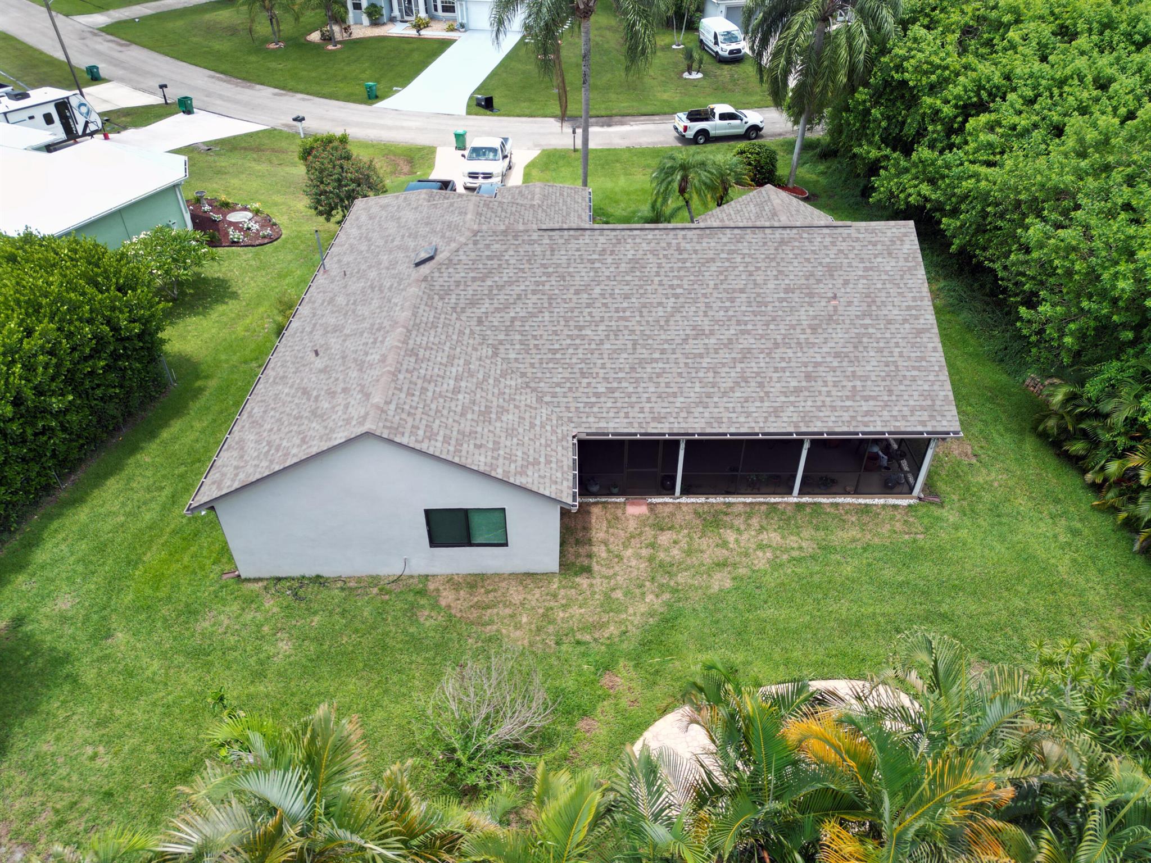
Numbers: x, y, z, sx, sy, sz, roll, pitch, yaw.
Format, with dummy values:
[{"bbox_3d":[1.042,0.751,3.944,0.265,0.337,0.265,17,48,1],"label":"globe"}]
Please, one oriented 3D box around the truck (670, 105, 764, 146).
[{"bbox_3d":[8.614,-18.411,47.612,5.350,1.810,1.870,-9,39,-11],"label":"truck"}]

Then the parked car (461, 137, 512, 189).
[{"bbox_3d":[-4.641,-14.606,42.959,2.020,1.880,5.350,2,38,4],"label":"parked car"}]

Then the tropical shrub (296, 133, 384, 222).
[{"bbox_3d":[-11.116,-12.057,38.125,3.900,4.000,3.800,0,38,0],"label":"tropical shrub"}]

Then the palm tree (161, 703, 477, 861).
[{"bbox_3d":[-3.891,6.618,12.864,4.400,4.000,4.000,-1,38,0],"label":"palm tree"}]

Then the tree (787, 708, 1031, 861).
[{"bbox_3d":[4.871,6.620,12.457,3.434,4.242,3.232,0,38,0],"label":"tree"}]

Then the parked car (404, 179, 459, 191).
[{"bbox_3d":[-7.186,-10.583,37.882,1.980,1.900,5.700,3,38,4],"label":"parked car"}]

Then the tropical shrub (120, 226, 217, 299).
[{"bbox_3d":[-15.073,-6.293,30.078,3.434,2.727,3.232,0,38,0],"label":"tropical shrub"}]

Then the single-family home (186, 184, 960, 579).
[{"bbox_3d":[0.565,-4.372,25.233,18.685,5.707,19.089,0,38,0],"label":"single-family home"}]

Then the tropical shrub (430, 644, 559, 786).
[{"bbox_3d":[-1.612,5.479,15.296,2.373,2.525,2.222,0,38,0],"label":"tropical shrub"}]

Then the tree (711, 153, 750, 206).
[{"bbox_3d":[6.155,-9.661,33.523,2.424,3.737,2.424,0,38,0],"label":"tree"}]

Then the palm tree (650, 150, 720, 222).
[{"bbox_3d":[4.590,-9.631,33.404,2.878,3.889,2.878,0,38,0],"label":"palm tree"}]

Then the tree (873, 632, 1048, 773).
[{"bbox_3d":[7.513,5.595,15.794,3.200,3.500,3.000,0,38,0],"label":"tree"}]

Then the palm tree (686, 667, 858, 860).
[{"bbox_3d":[2.998,6.222,12.963,2.727,4.242,2.727,0,38,0],"label":"palm tree"}]

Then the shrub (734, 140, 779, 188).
[{"bbox_3d":[9.366,-14.053,41.751,2.350,2.200,2.350,0,38,0],"label":"shrub"}]

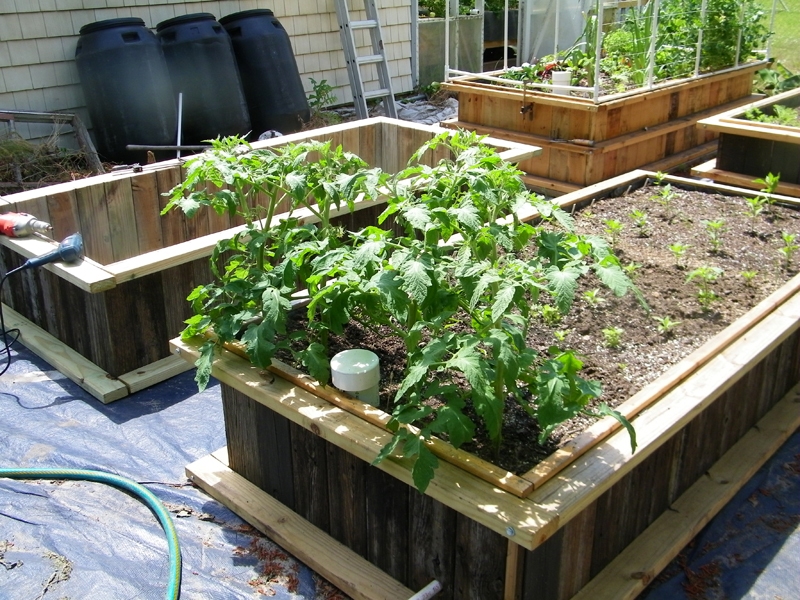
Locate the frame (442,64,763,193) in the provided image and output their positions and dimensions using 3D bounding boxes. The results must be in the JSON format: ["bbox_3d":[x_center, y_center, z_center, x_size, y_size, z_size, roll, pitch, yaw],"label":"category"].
[{"bbox_3d":[1.627,-1.409,6.090,1.218,0.602,2.618,20,31,40],"label":"frame"}]

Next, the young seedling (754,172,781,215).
[{"bbox_3d":[1.560,-0.445,3.419,0.111,0.165,0.105,10,25,23],"label":"young seedling"}]

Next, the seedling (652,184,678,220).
[{"bbox_3d":[1.119,-0.413,3.393,0.114,0.140,0.108,8,24,17],"label":"seedling"}]

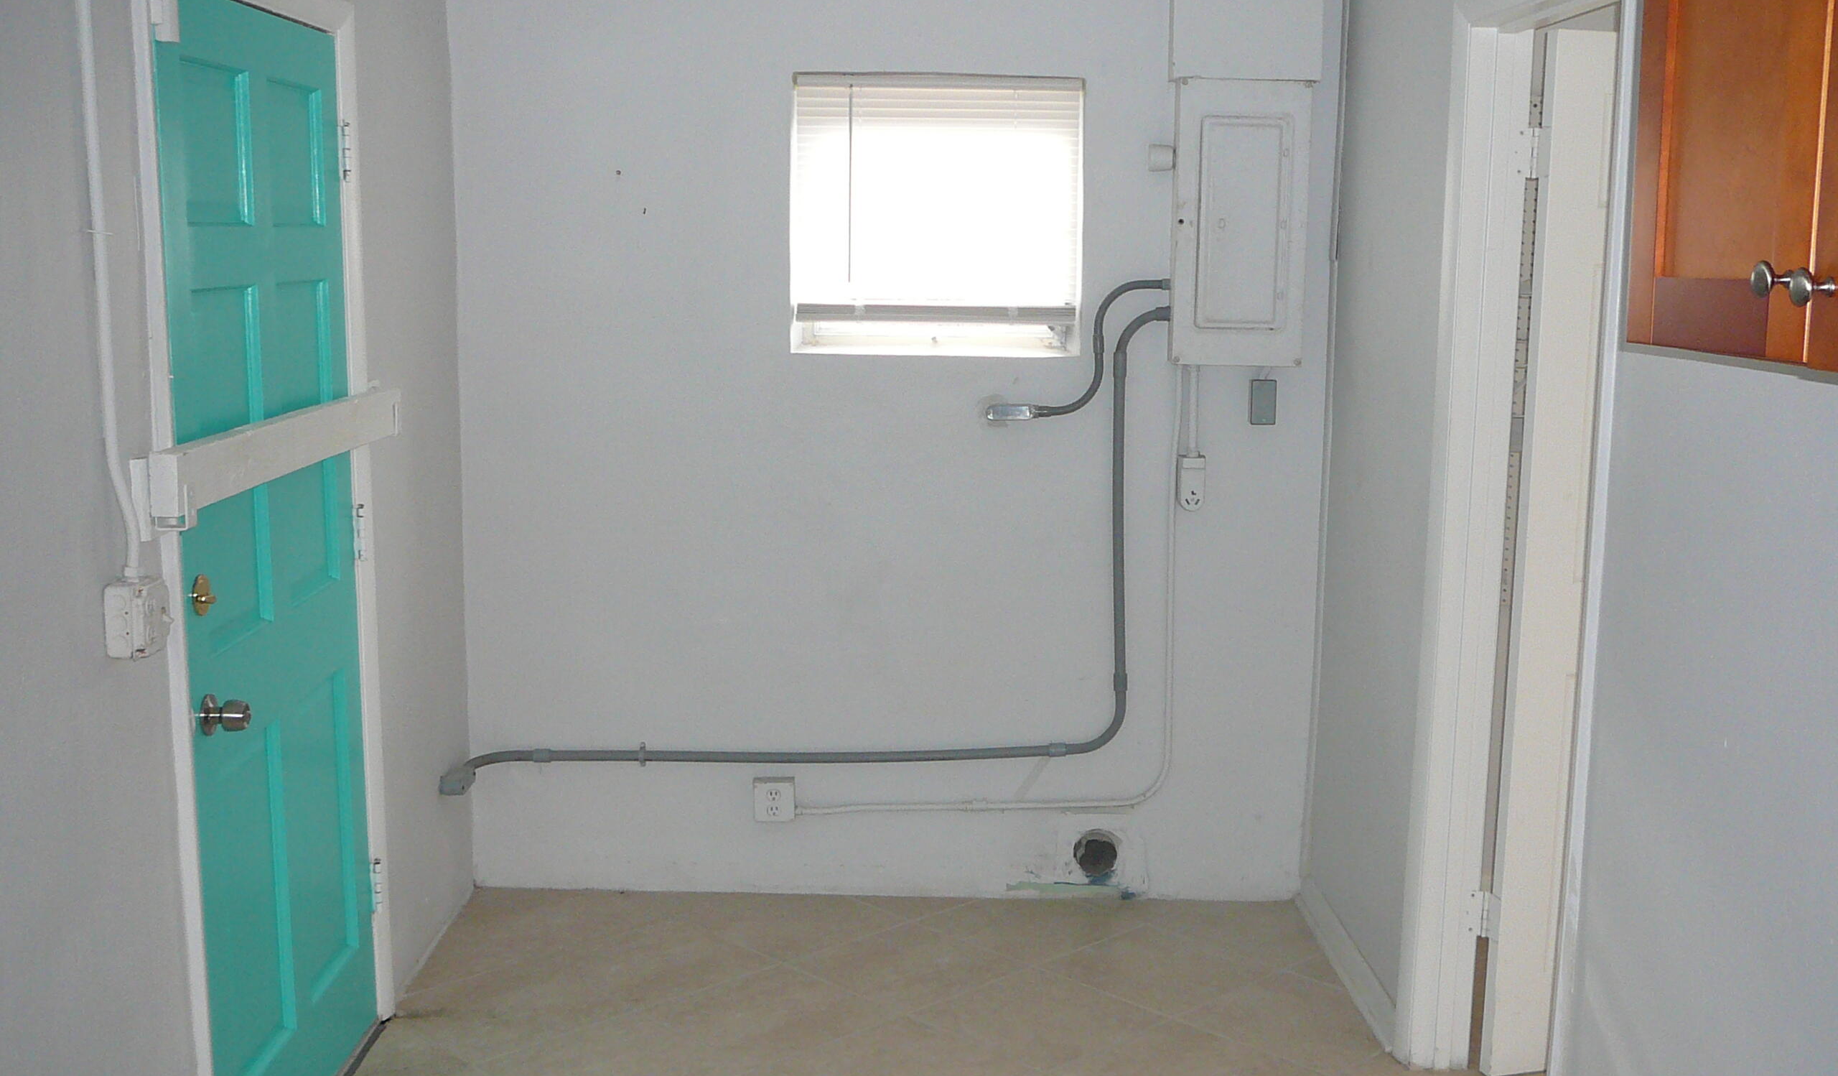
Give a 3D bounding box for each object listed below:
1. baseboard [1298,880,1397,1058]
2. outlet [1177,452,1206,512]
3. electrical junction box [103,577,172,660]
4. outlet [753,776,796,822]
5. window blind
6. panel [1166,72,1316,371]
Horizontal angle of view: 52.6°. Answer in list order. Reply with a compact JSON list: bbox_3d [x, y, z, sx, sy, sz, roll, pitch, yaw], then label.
[{"bbox_3d":[0.973,0.947,4.274,0.014,0.086,0.877,0,10,-1],"label":"baseboard"},{"bbox_3d":[0.663,-0.134,4.503,0.061,0.130,0.060,1,10,1],"label":"outlet"},{"bbox_3d":[-1.107,0.109,2.648,0.058,0.103,0.098,0,10,0],"label":"electrical junction box"},{"bbox_3d":[-0.360,0.656,4.661,0.102,0.104,0.045,1,10,1],"label":"outlet"},{"bbox_3d":[0.043,-0.803,4.451,0.685,0.585,0.045,1,10,1],"label":"window blind"},{"bbox_3d":[0.754,-0.737,4.379,0.304,0.655,0.100,1,10,1],"label":"panel"}]

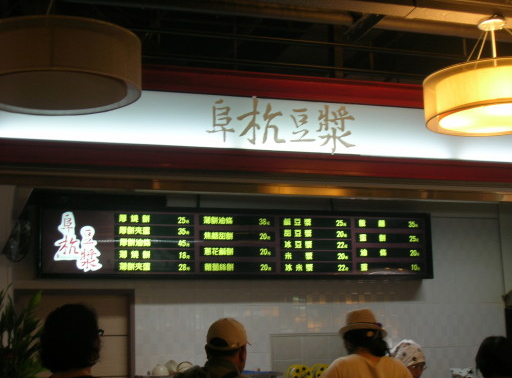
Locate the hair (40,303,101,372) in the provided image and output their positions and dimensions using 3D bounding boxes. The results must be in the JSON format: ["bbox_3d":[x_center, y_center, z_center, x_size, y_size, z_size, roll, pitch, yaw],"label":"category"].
[{"bbox_3d":[-0.657,0.526,3.300,0.205,0.240,0.220,-5,-11,18],"label":"hair"}]

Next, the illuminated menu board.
[{"bbox_3d":[-0.065,0.375,6.166,2.685,0.466,0.150,2,-11,-18],"label":"illuminated menu board"}]

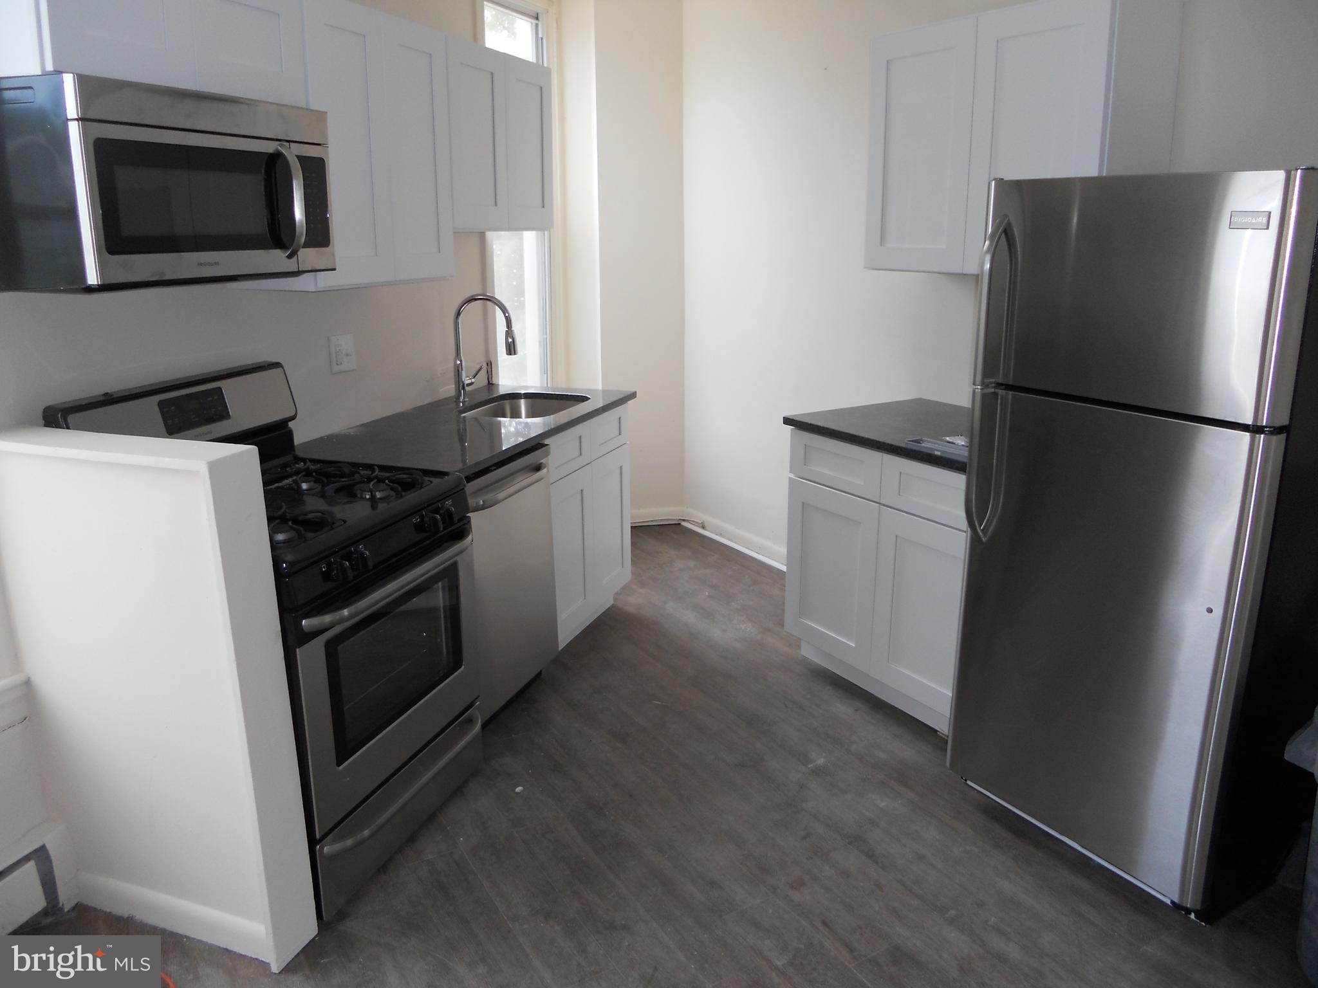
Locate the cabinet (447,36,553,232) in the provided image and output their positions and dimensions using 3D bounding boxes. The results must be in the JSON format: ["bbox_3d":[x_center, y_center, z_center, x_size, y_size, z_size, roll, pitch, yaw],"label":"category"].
[{"bbox_3d":[-0.727,-1.285,3.799,0.335,0.610,0.780,4,16,19],"label":"cabinet"}]

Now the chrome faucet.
[{"bbox_3d":[-0.673,-0.568,4.001,0.270,0.420,0.110,3,15,13],"label":"chrome faucet"}]

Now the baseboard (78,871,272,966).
[{"bbox_3d":[-1.138,0.977,2.397,0.590,0.088,0.018,5,16,21],"label":"baseboard"}]

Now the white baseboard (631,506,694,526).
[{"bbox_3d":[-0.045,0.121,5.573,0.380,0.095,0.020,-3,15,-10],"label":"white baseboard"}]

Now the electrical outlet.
[{"bbox_3d":[-1.071,-0.479,3.504,0.012,0.124,0.128,4,16,19],"label":"electrical outlet"}]

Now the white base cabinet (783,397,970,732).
[{"bbox_3d":[0.975,0.225,3.533,0.668,0.914,0.948,-9,17,-31],"label":"white base cabinet"}]

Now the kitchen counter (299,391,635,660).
[{"bbox_3d":[-0.650,0.171,3.809,0.702,0.914,1.475,4,16,19],"label":"kitchen counter"}]

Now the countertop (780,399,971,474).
[{"bbox_3d":[0.963,-0.207,3.413,0.665,0.034,0.950,-9,17,-29],"label":"countertop"}]

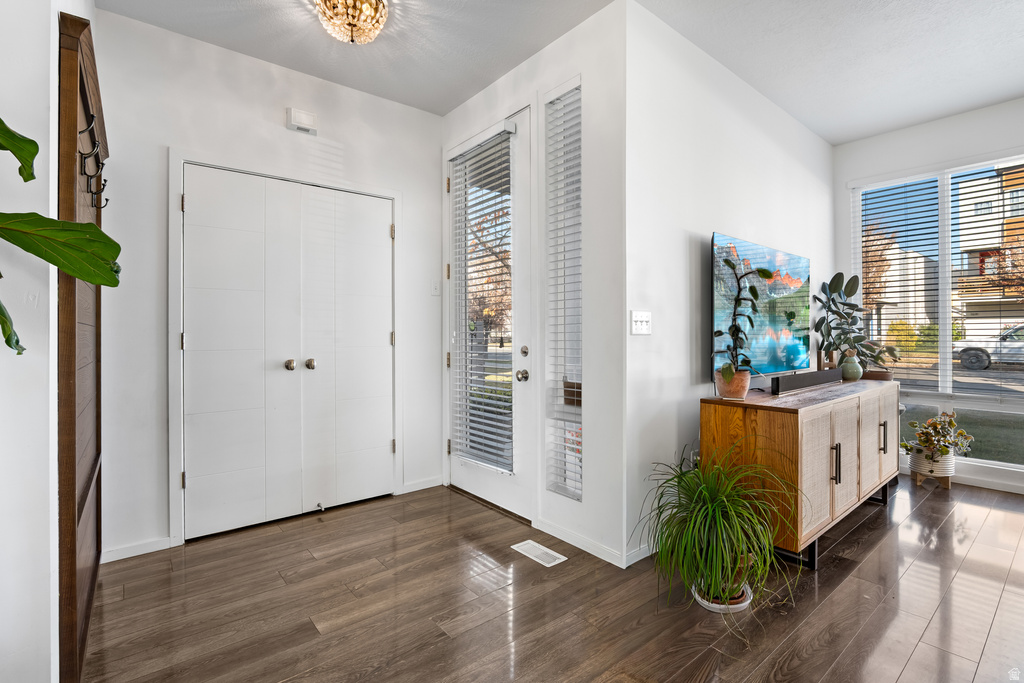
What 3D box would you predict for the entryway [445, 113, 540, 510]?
[{"bbox_3d":[-0.167,-0.157,3.030,0.110,2.480,0.960,0,1,-40],"label":"entryway"}]

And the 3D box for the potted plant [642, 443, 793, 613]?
[{"bbox_3d":[0.881,0.774,1.956,0.580,0.630,0.570,0,1,-39],"label":"potted plant"}]

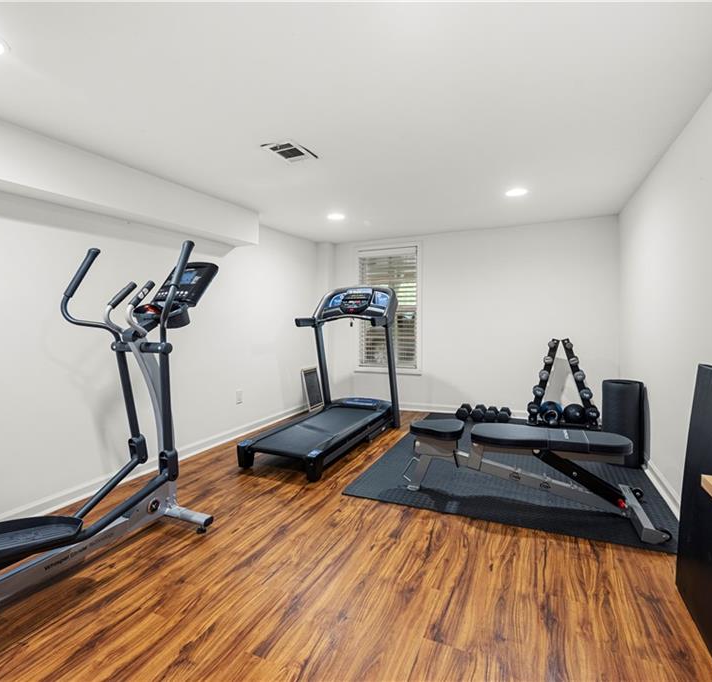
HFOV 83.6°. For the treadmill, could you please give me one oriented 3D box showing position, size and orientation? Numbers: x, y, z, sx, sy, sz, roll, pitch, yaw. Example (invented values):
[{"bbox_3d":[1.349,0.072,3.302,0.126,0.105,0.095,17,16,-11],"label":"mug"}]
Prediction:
[{"bbox_3d":[-0.222,0.199,3.629,0.893,1.443,1.754,1,3,25],"label":"treadmill"}]

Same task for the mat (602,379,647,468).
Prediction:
[{"bbox_3d":[2.016,0.614,3.019,0.253,0.608,0.253,1,3,25],"label":"mat"}]

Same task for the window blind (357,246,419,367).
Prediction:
[{"bbox_3d":[0.383,-0.398,4.881,0.769,1.443,0.056,1,3,25],"label":"window blind"}]

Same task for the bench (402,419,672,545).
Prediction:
[{"bbox_3d":[1.008,0.757,2.442,1.399,0.411,0.549,1,3,25],"label":"bench"}]

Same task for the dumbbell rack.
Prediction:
[{"bbox_3d":[2.108,0.419,4.040,0.616,0.886,0.278,1,3,25],"label":"dumbbell rack"}]

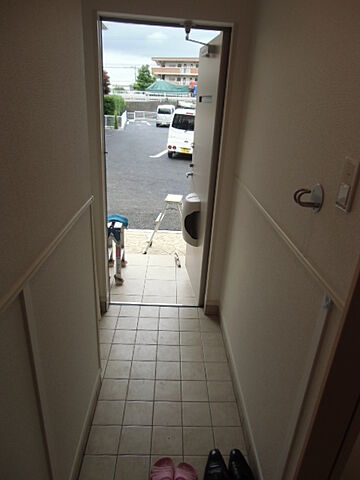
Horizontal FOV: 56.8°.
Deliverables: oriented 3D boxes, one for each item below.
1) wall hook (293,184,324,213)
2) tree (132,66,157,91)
[{"bbox_3d":[0.362,-0.120,0.958,0.064,0.086,0.082,2,23,-2],"label":"wall hook"},{"bbox_3d":[-5.005,-22.079,46.860,3.400,4.700,3.400,2,23,-2],"label":"tree"}]

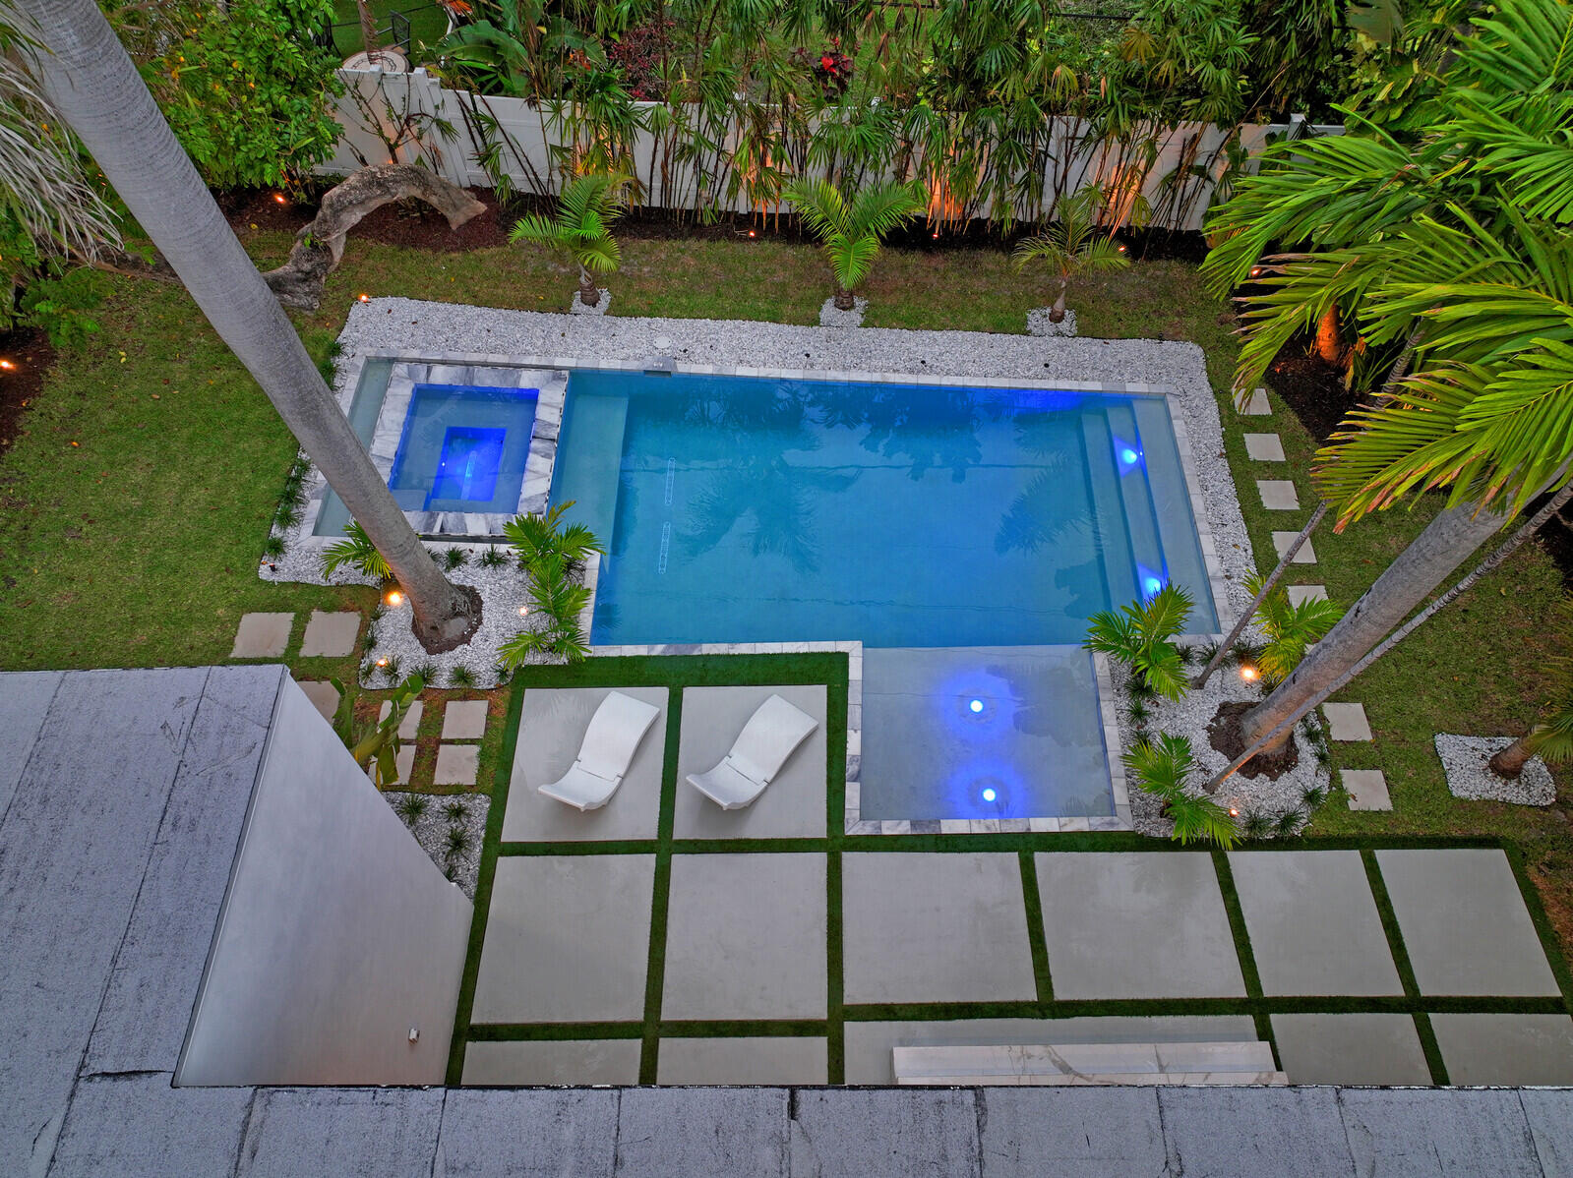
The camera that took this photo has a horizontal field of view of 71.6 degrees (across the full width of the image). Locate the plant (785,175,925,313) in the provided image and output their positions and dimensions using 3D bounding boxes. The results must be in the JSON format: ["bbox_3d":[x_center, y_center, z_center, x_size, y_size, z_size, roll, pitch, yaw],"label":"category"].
[{"bbox_3d":[0.895,-4.648,15.164,1.820,1.930,1.400,0,57,0],"label":"plant"}]

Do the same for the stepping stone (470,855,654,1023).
[{"bbox_3d":[-2.106,3.358,10.519,1.609,0.060,1.590,-1,55,2],"label":"stepping stone"}]

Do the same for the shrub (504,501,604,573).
[{"bbox_3d":[-2.698,-0.476,12.561,1.200,1.100,1.050,-1,55,2],"label":"shrub"}]

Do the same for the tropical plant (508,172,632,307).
[{"bbox_3d":[-2.922,-4.769,15.234,1.600,2.000,1.450,0,57,0],"label":"tropical plant"}]

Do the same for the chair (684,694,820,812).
[{"bbox_3d":[-0.344,1.754,11.687,0.610,0.740,1.525,33,63,20],"label":"chair"}]

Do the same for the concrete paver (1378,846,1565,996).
[{"bbox_3d":[6.383,3.133,10.280,1.242,0.060,1.405,-1,55,2],"label":"concrete paver"}]

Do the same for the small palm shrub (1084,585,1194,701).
[{"bbox_3d":[3.709,0.662,11.476,1.150,1.060,1.100,-1,55,2],"label":"small palm shrub"}]

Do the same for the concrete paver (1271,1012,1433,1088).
[{"bbox_3d":[4.980,4.406,9.441,1.273,0.060,1.350,-1,55,2],"label":"concrete paver"}]

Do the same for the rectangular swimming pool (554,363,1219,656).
[{"bbox_3d":[1.022,-0.840,14.119,8.000,1.300,4.400,-1,55,2],"label":"rectangular swimming pool"}]

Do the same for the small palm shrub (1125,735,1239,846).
[{"bbox_3d":[3.781,1.990,10.564,1.150,1.000,1.050,-1,55,2],"label":"small palm shrub"}]

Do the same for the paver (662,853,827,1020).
[{"bbox_3d":[-0.375,3.328,10.459,1.551,0.060,1.590,-1,55,2],"label":"paver"}]

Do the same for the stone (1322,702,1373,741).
[{"bbox_3d":[6.303,1.509,12.274,0.460,0.050,0.460,0,57,0],"label":"stone"}]

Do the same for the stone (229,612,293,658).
[{"bbox_3d":[-6.073,0.554,12.694,0.610,0.050,0.610,-1,55,2],"label":"stone"}]

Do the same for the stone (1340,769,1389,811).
[{"bbox_3d":[6.277,2.197,11.823,0.460,0.050,0.455,0,57,0],"label":"stone"}]

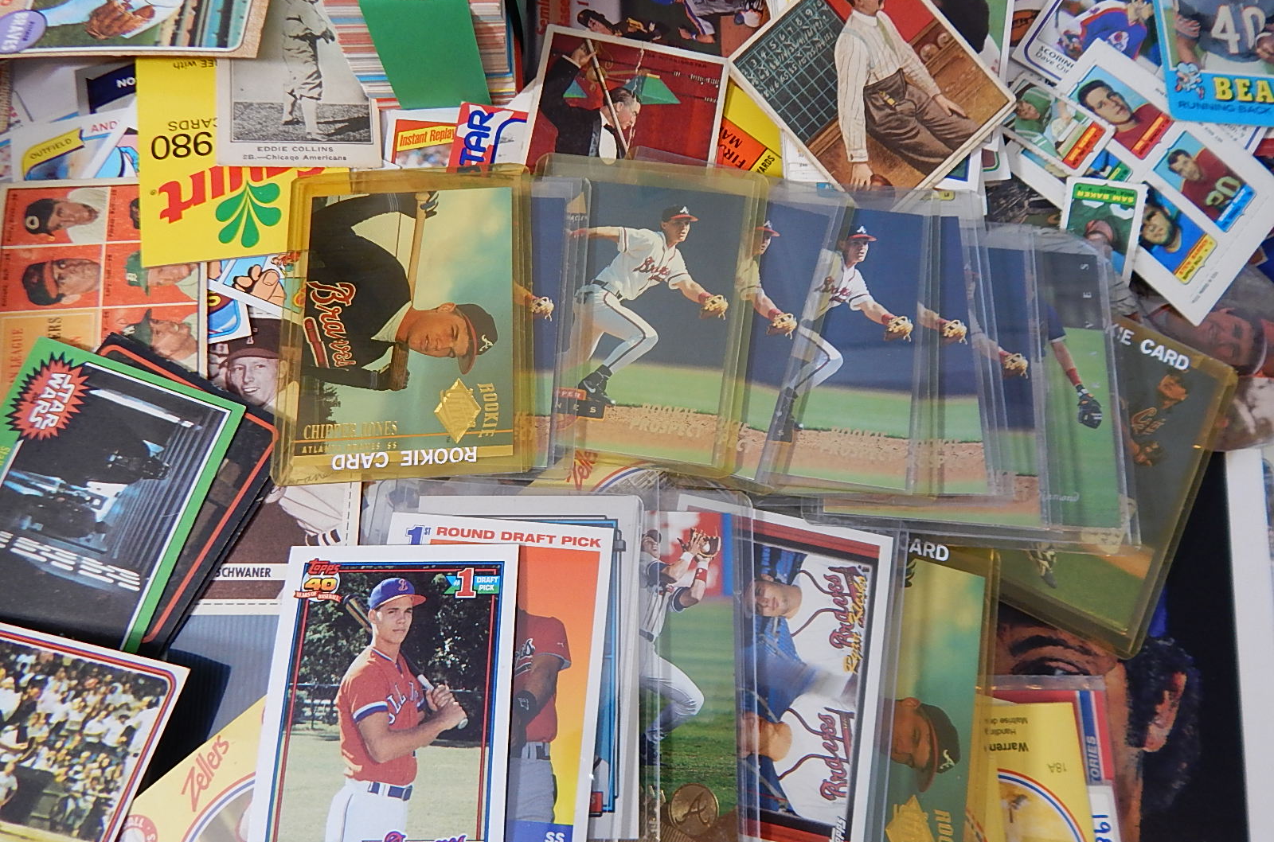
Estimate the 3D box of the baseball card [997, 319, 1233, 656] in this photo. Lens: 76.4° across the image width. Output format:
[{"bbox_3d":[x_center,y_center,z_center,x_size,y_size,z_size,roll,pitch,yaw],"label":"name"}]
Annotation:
[{"bbox_3d":[0.135,0.011,0.252,0.076,0.003,0.102,27,78,8],"label":"baseball card"}]

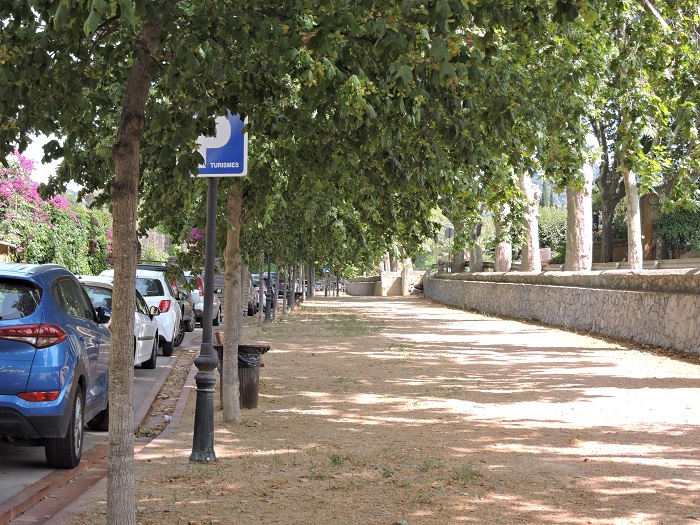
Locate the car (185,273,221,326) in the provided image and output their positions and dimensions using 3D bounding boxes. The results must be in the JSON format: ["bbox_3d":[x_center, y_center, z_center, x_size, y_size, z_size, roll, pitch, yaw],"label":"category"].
[{"bbox_3d":[-4.840,1.070,38.900,1.780,1.620,4.300,1,-1,-1],"label":"car"}]

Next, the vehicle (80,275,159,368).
[{"bbox_3d":[-3.950,0.940,20.200,1.730,1.510,4.100,1,-1,-2],"label":"vehicle"}]

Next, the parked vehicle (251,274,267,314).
[{"bbox_3d":[-4.200,1.250,53.700,1.760,1.530,4.200,1,-1,-1],"label":"parked vehicle"}]

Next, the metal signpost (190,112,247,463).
[{"bbox_3d":[-1.160,0.155,10.800,0.600,2.960,0.240,1,-1,20],"label":"metal signpost"}]

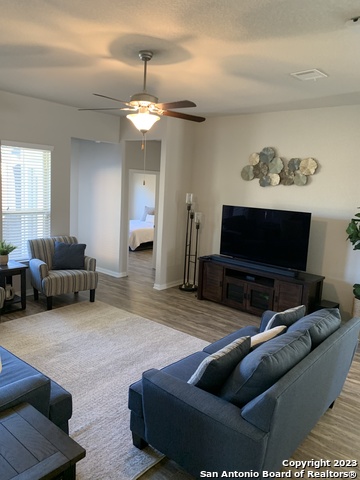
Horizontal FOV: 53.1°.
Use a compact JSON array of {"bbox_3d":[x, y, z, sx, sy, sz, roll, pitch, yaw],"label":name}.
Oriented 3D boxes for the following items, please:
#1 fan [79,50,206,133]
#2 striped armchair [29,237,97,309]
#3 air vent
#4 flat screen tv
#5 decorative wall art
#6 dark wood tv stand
[{"bbox_3d":[-0.293,-1.323,3.244,1.260,0.705,1.260,10,12,40],"label":"fan"},{"bbox_3d":[-1.814,0.498,5.576,0.820,0.921,0.770,-5,12,-39],"label":"striped armchair"},{"bbox_3d":[1.316,-1.666,3.673,0.270,0.020,0.275,10,12,40],"label":"air vent"},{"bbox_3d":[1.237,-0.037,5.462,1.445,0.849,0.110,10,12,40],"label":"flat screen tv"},{"bbox_3d":[1.486,-1.115,5.540,1.235,0.605,0.070,10,12,40],"label":"decorative wall art"},{"bbox_3d":[1.162,0.756,5.555,1.886,0.690,0.428,10,12,40],"label":"dark wood tv stand"}]

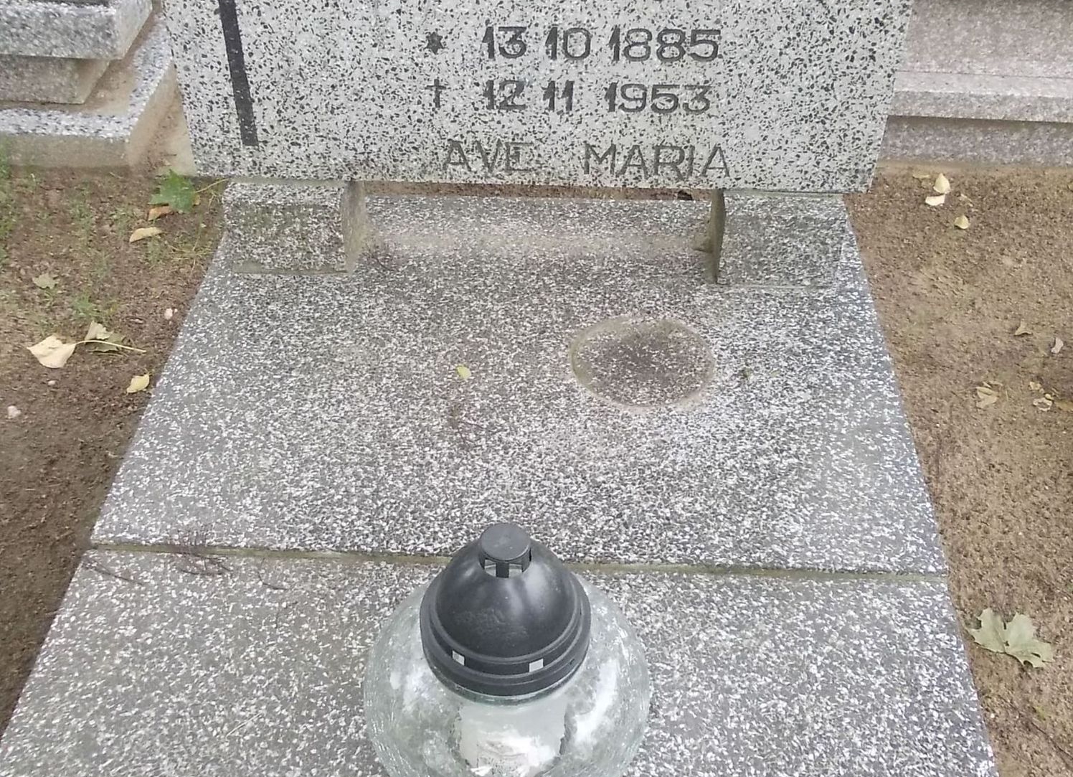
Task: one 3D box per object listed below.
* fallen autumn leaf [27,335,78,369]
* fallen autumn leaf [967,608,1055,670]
[{"bbox_3d":[-0.546,-0.042,1.319,0.060,0.015,0.043,31,48,33],"label":"fallen autumn leaf"},{"bbox_3d":[0.414,0.217,1.011,0.068,0.012,0.056,8,40,10],"label":"fallen autumn leaf"}]

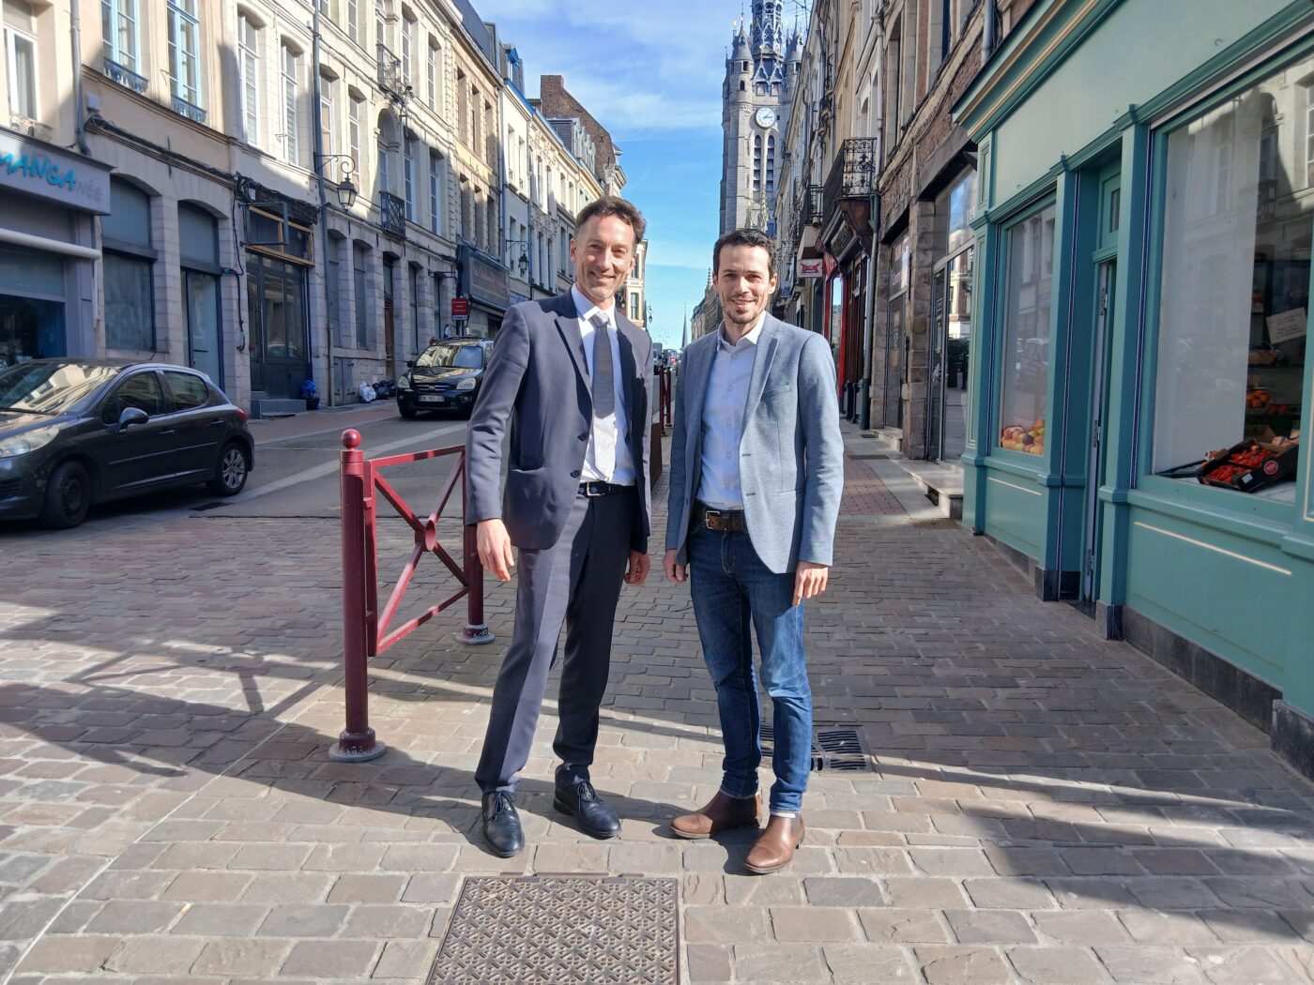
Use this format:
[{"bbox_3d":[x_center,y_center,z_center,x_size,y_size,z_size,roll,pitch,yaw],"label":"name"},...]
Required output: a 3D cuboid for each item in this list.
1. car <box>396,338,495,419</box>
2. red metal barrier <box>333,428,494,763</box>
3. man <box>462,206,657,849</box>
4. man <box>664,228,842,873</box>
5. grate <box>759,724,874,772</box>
[{"bbox_3d":[-4.307,-2.682,22.373,1.820,1.680,4.450,1,8,5],"label":"car"},{"bbox_3d":[-0.975,0.255,4.136,0.180,1.180,1.658,1,6,6],"label":"red metal barrier"},{"bbox_3d":[-0.282,0.105,2.824,0.530,1.846,0.380,-1,6,-16],"label":"man"},{"bbox_3d":[0.270,0.159,2.767,0.520,1.759,0.380,3,6,23],"label":"man"},{"bbox_3d":[0.557,0.936,3.539,0.410,0.040,0.420,1,8,5],"label":"grate"}]

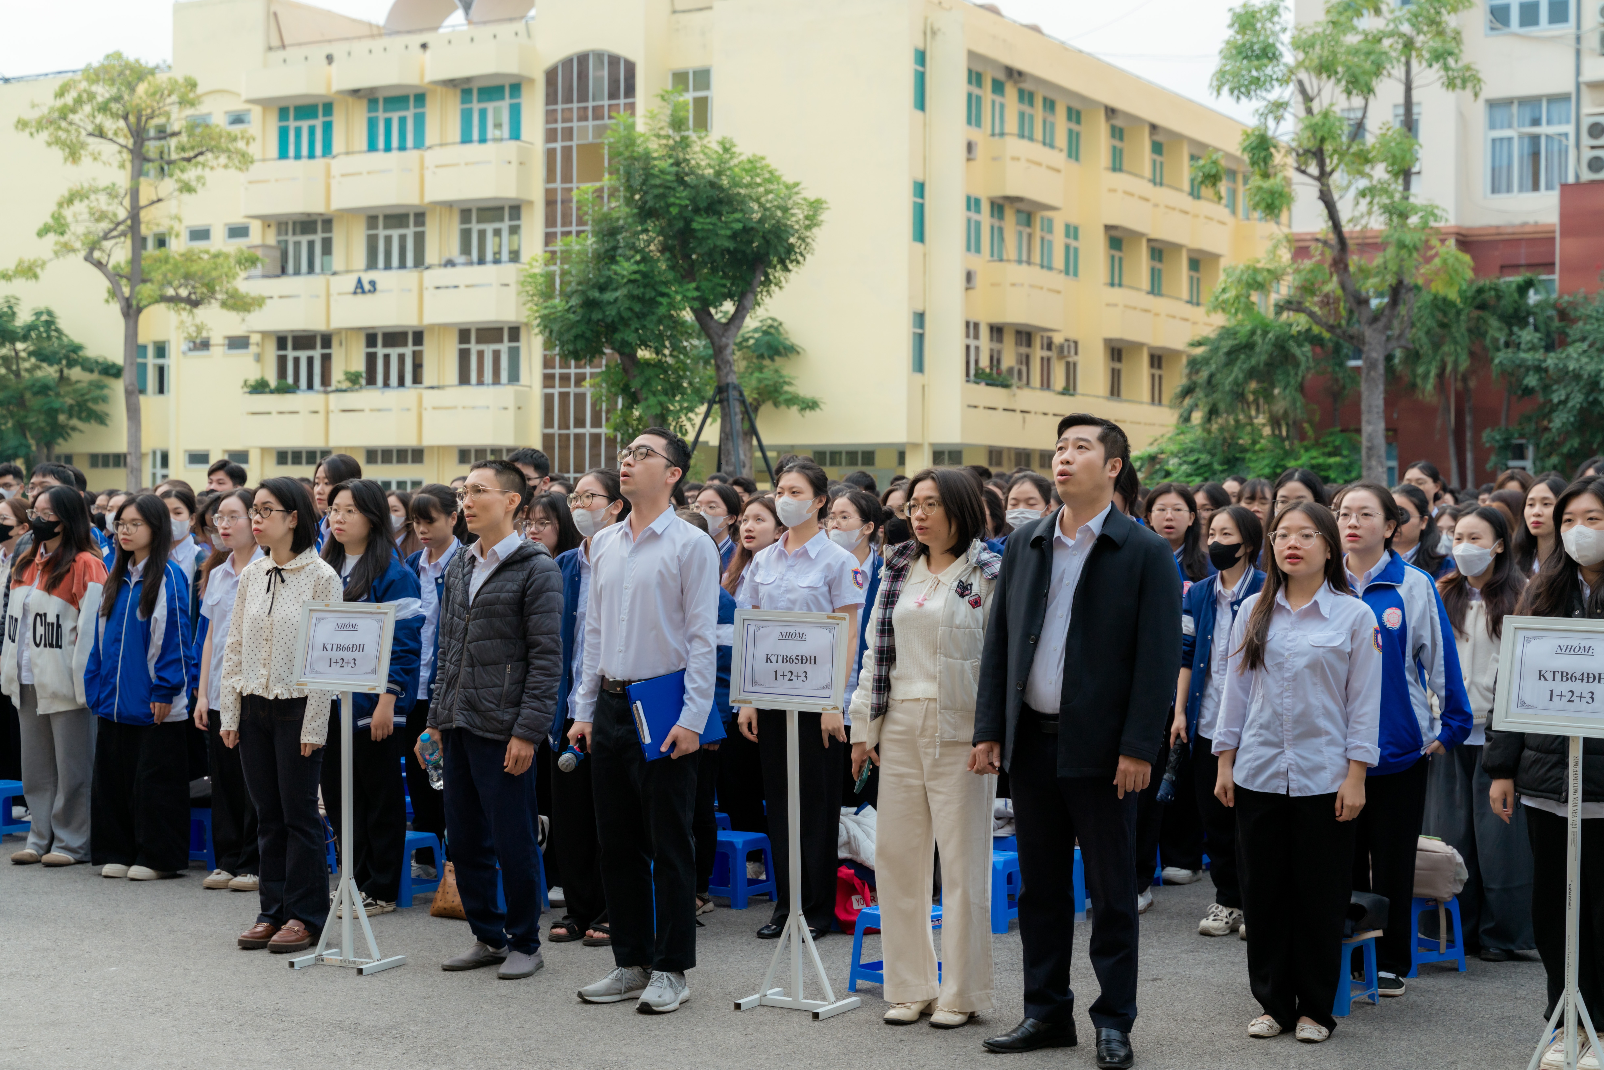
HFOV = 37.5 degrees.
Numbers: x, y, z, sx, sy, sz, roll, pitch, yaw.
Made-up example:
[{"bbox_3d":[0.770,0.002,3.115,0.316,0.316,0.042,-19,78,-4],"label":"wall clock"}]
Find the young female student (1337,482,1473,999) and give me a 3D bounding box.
[{"bbox_3d":[1.876,0.639,7.514,0.520,1.617,0.340,1,1,31],"label":"young female student"}]

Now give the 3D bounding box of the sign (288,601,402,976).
[{"bbox_3d":[-1.509,0.826,7.853,0.375,1.198,0.270,1,1,28],"label":"sign"}]

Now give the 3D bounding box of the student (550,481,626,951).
[{"bbox_3d":[-0.739,0.595,8.273,0.460,1.650,0.300,1,1,33],"label":"student"}]

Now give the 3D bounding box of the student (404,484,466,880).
[{"bbox_3d":[-1.511,0.593,9.751,0.450,1.606,0.310,1,1,25],"label":"student"}]

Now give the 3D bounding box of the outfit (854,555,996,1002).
[{"bbox_3d":[0.377,0.730,7.127,0.480,1.389,0.330,1,1,26],"label":"outfit"}]

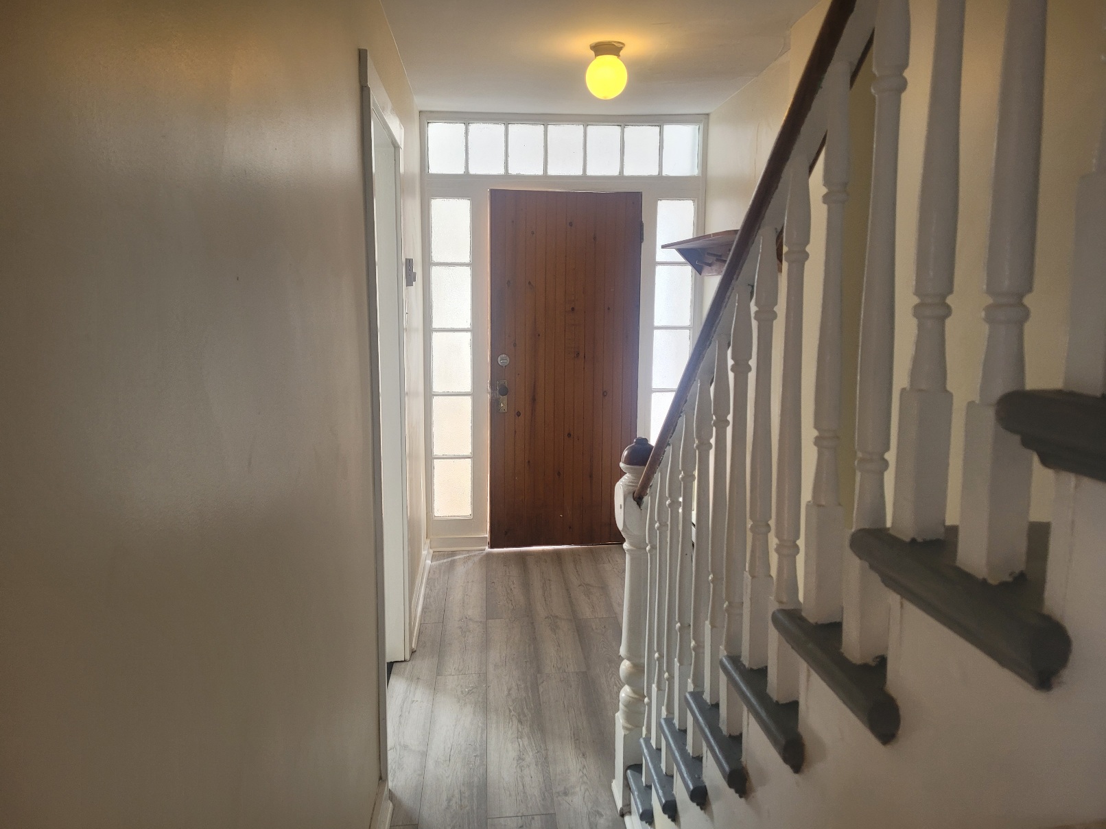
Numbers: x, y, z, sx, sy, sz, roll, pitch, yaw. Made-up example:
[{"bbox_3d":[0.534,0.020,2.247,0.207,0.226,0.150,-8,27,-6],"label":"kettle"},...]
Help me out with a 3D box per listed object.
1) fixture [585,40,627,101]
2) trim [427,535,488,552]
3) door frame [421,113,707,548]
[{"bbox_3d":[0.204,-1.300,3.151,0.156,0.200,0.156,0,8,-4],"label":"fixture"},{"bbox_3d":[-0.525,0.730,4.661,0.335,0.086,0.025,0,8,-4],"label":"trim"},{"bbox_3d":[0.057,-0.422,4.604,1.535,2.385,0.120,0,8,-4],"label":"door frame"}]

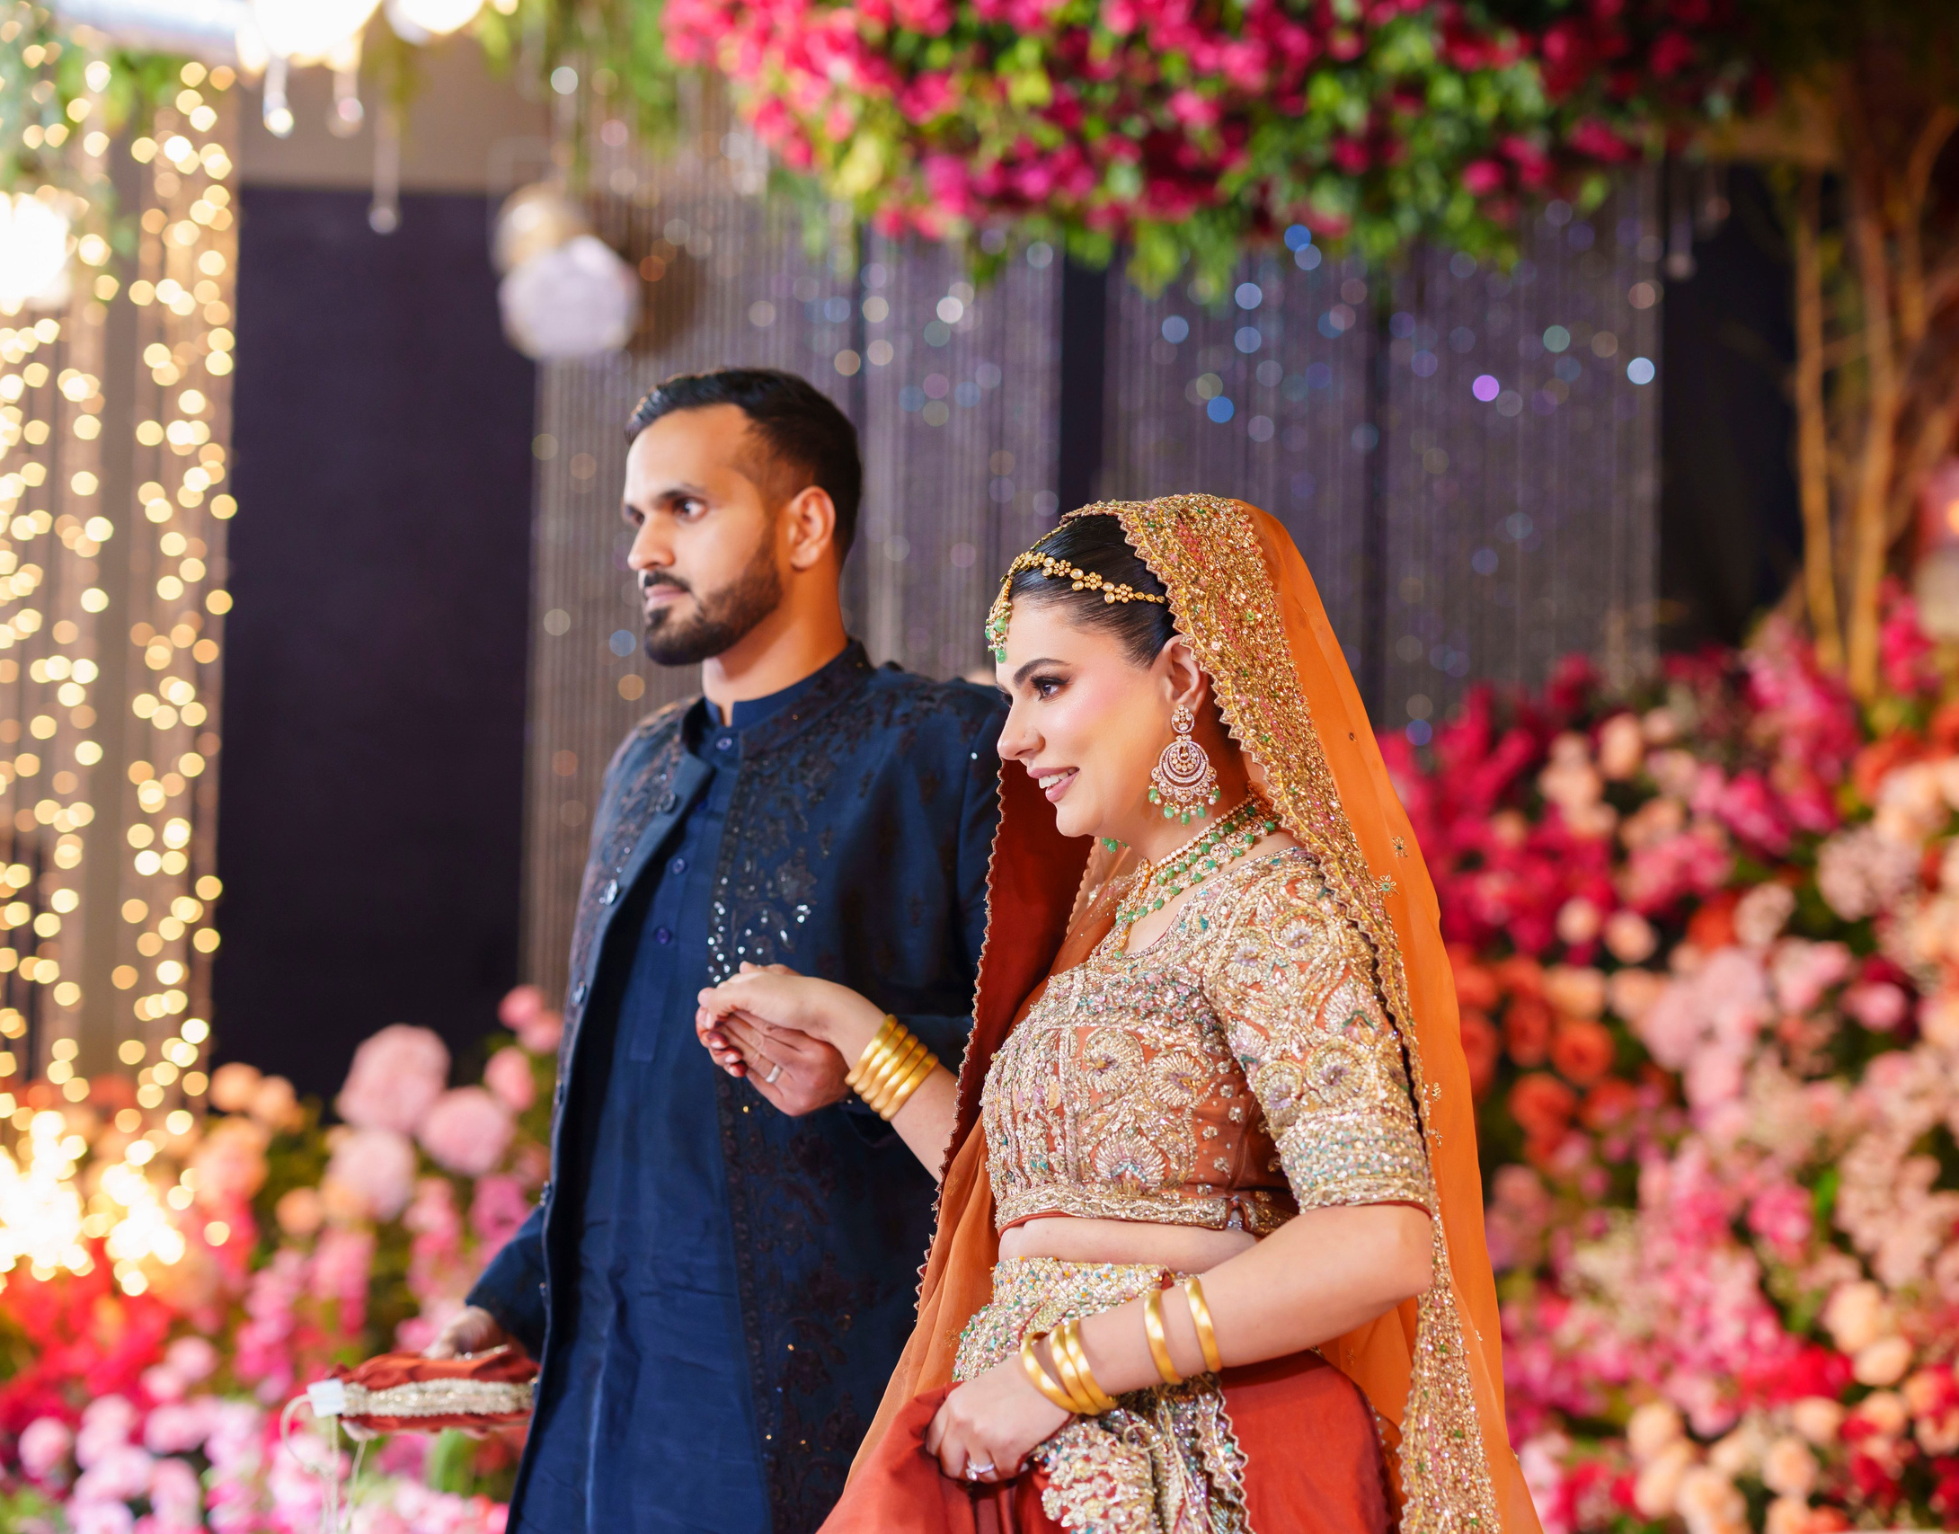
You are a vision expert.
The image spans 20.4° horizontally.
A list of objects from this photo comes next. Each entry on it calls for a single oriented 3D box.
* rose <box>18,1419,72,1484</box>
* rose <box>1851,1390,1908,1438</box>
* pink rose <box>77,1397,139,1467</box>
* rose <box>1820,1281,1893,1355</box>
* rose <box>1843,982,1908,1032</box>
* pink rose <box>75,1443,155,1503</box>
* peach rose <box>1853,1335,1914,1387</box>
[{"bbox_3d":[-0.928,0.678,5.400,0.055,0.062,0.053,1,-3,-7],"label":"rose"},{"bbox_3d":[0.911,0.656,5.500,0.057,0.051,0.047,-1,-7,15],"label":"rose"},{"bbox_3d":[-0.988,0.752,6.150,0.073,0.083,0.066,1,-5,0],"label":"pink rose"},{"bbox_3d":[0.928,0.583,5.750,0.078,0.080,0.070,0,-6,15],"label":"rose"},{"bbox_3d":[0.965,0.258,5.850,0.068,0.052,0.053,0,-3,20],"label":"rose"},{"bbox_3d":[-0.875,0.715,5.500,0.079,0.058,0.060,2,-7,-12],"label":"pink rose"},{"bbox_3d":[0.925,0.607,5.550,0.061,0.050,0.049,1,-3,4],"label":"peach rose"}]

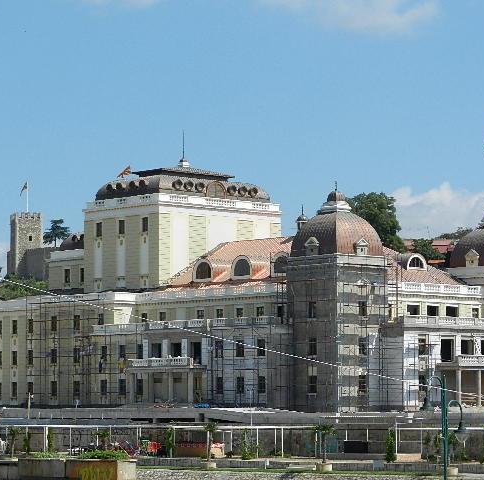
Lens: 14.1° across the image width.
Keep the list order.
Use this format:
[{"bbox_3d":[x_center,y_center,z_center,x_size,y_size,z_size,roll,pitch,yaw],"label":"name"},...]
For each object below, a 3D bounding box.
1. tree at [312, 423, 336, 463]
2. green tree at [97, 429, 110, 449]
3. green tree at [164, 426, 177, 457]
[{"bbox_3d":[6.072,14.904,144.250,1.767,2.929,1.767,0,-5,0],"label":"tree"},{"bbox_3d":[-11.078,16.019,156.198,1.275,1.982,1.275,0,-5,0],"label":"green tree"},{"bbox_3d":[-5.735,16.240,157.183,0.962,2.553,0.900,0,-5,0],"label":"green tree"}]

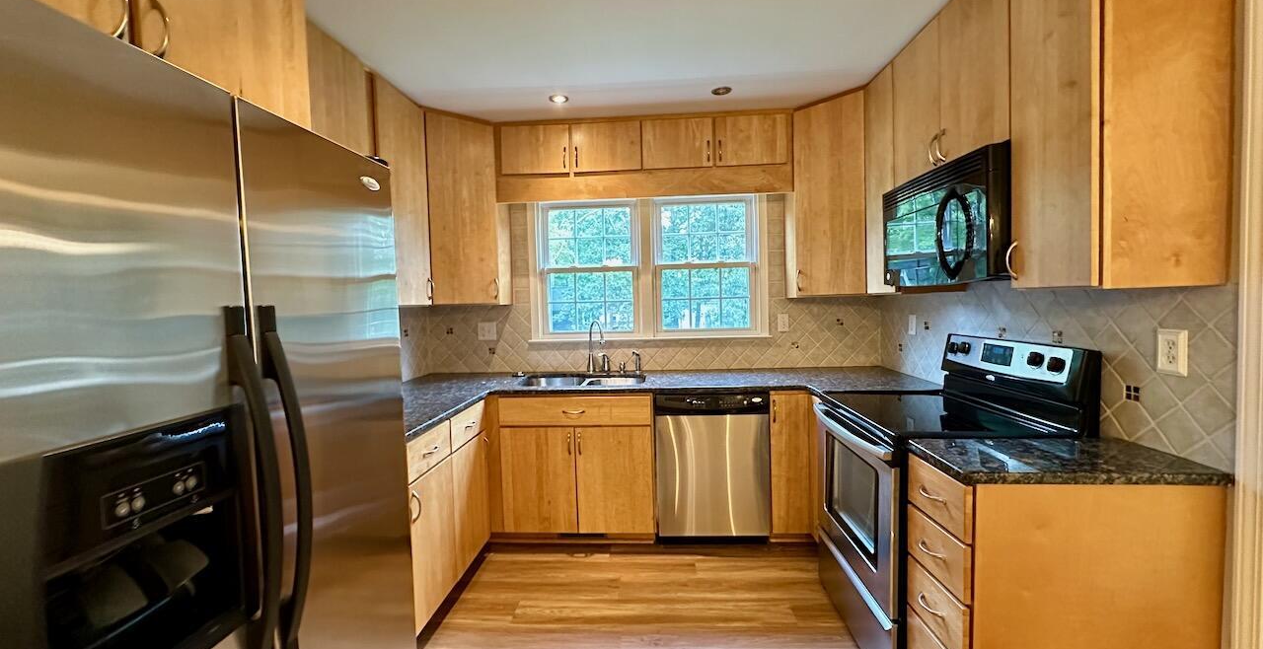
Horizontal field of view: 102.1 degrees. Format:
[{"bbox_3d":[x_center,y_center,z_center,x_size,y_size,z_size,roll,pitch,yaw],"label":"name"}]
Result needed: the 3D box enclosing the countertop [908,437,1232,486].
[{"bbox_3d":[1.187,0.386,1.443,0.643,0.039,0.300,-1,2,3],"label":"countertop"}]

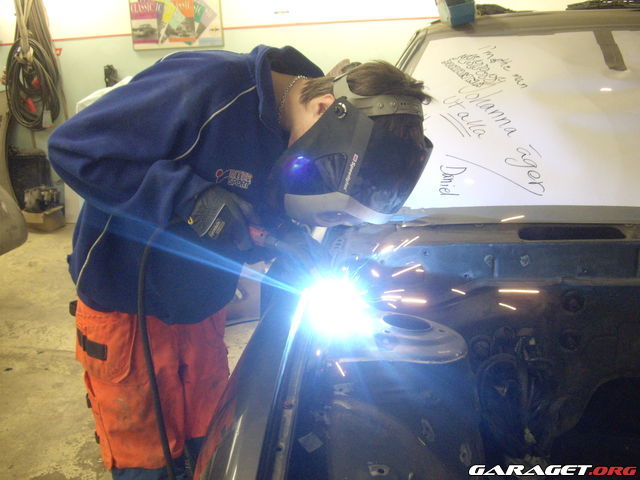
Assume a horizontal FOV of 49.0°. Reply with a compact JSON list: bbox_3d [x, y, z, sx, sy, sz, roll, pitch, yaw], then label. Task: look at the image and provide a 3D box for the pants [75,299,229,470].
[{"bbox_3d":[-0.389,0.276,1.620,0.300,0.510,0.410,14,21,41],"label":"pants"}]

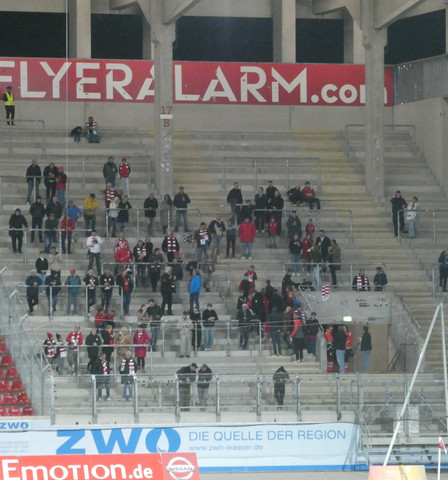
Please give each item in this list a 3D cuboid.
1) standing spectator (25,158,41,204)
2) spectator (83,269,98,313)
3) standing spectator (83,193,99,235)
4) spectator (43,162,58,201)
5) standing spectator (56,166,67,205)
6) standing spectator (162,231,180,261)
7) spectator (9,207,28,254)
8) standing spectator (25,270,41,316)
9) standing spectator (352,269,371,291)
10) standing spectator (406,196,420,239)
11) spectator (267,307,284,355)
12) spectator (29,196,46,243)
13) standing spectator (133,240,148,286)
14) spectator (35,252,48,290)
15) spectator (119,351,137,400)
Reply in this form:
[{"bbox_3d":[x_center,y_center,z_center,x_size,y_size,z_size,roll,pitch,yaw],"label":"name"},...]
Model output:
[{"bbox_3d":[-7.614,-2.318,147.801,0.580,1.823,0.420,0,-1,-11],"label":"standing spectator"},{"bbox_3d":[-5.111,2.000,142.051,0.574,1.809,0.420,0,-1,-3],"label":"spectator"},{"bbox_3d":[-5.215,-0.980,144.998,0.560,1.686,0.450,0,-1,-20],"label":"standing spectator"},{"bbox_3d":[-6.834,-2.198,145.813,0.560,1.676,0.400,0,-1,-6],"label":"spectator"},{"bbox_3d":[-6.594,-2.138,150.129,0.450,1.717,0.360,-1,-2,40],"label":"standing spectator"},{"bbox_3d":[-2.039,0.524,143.641,0.620,1.748,0.400,0,-1,-6],"label":"standing spectator"},{"bbox_3d":[-7.834,-0.328,141.128,0.650,1.725,0.420,0,-1,-5],"label":"spectator"},{"bbox_3d":[-7.281,2.007,141.482,0.520,1.741,0.400,0,-2,-18],"label":"standing spectator"},{"bbox_3d":[5.288,2.009,142.198,0.600,1.788,0.400,0,-1,-15],"label":"standing spectator"},{"bbox_3d":[7.634,-0.900,148.961,0.450,1.704,0.480,0,-1,-27],"label":"standing spectator"},{"bbox_3d":[1.915,3.411,137.482,0.580,1.878,0.380,0,-1,3],"label":"spectator"},{"bbox_3d":[-7.195,-0.786,142.875,0.600,1.789,0.360,0,-1,-14],"label":"spectator"},{"bbox_3d":[-3.173,0.915,141.032,0.550,1.777,0.380,0,-1,-9],"label":"standing spectator"},{"bbox_3d":[-7.040,1.243,143.219,0.470,1.627,0.360,0,-1,-5],"label":"spectator"},{"bbox_3d":[-3.485,4.917,133.545,0.620,1.781,0.420,0,-1,-3],"label":"spectator"}]

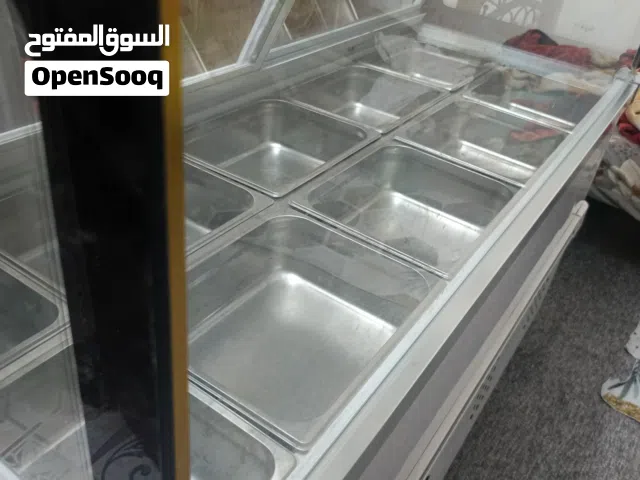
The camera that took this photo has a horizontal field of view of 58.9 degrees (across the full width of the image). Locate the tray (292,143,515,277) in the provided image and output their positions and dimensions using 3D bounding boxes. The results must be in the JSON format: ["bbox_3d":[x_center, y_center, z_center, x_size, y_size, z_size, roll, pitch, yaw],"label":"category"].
[{"bbox_3d":[0.140,-0.033,0.941,0.265,0.100,0.325,26,39,23],"label":"tray"}]

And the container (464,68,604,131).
[{"bbox_3d":[0.505,-0.318,1.413,0.265,0.100,0.325,26,39,23],"label":"container"}]

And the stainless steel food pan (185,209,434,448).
[{"bbox_3d":[-0.042,0.109,0.706,0.265,0.100,0.325,26,39,24],"label":"stainless steel food pan"}]

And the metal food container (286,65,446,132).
[{"bbox_3d":[0.092,-0.286,1.285,0.265,0.100,0.325,26,39,23],"label":"metal food container"}]

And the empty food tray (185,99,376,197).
[{"bbox_3d":[-0.091,-0.145,1.054,0.265,0.100,0.325,26,39,24],"label":"empty food tray"}]

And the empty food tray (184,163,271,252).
[{"bbox_3d":[-0.275,-0.005,0.821,0.265,0.100,0.325,26,39,24],"label":"empty food tray"}]

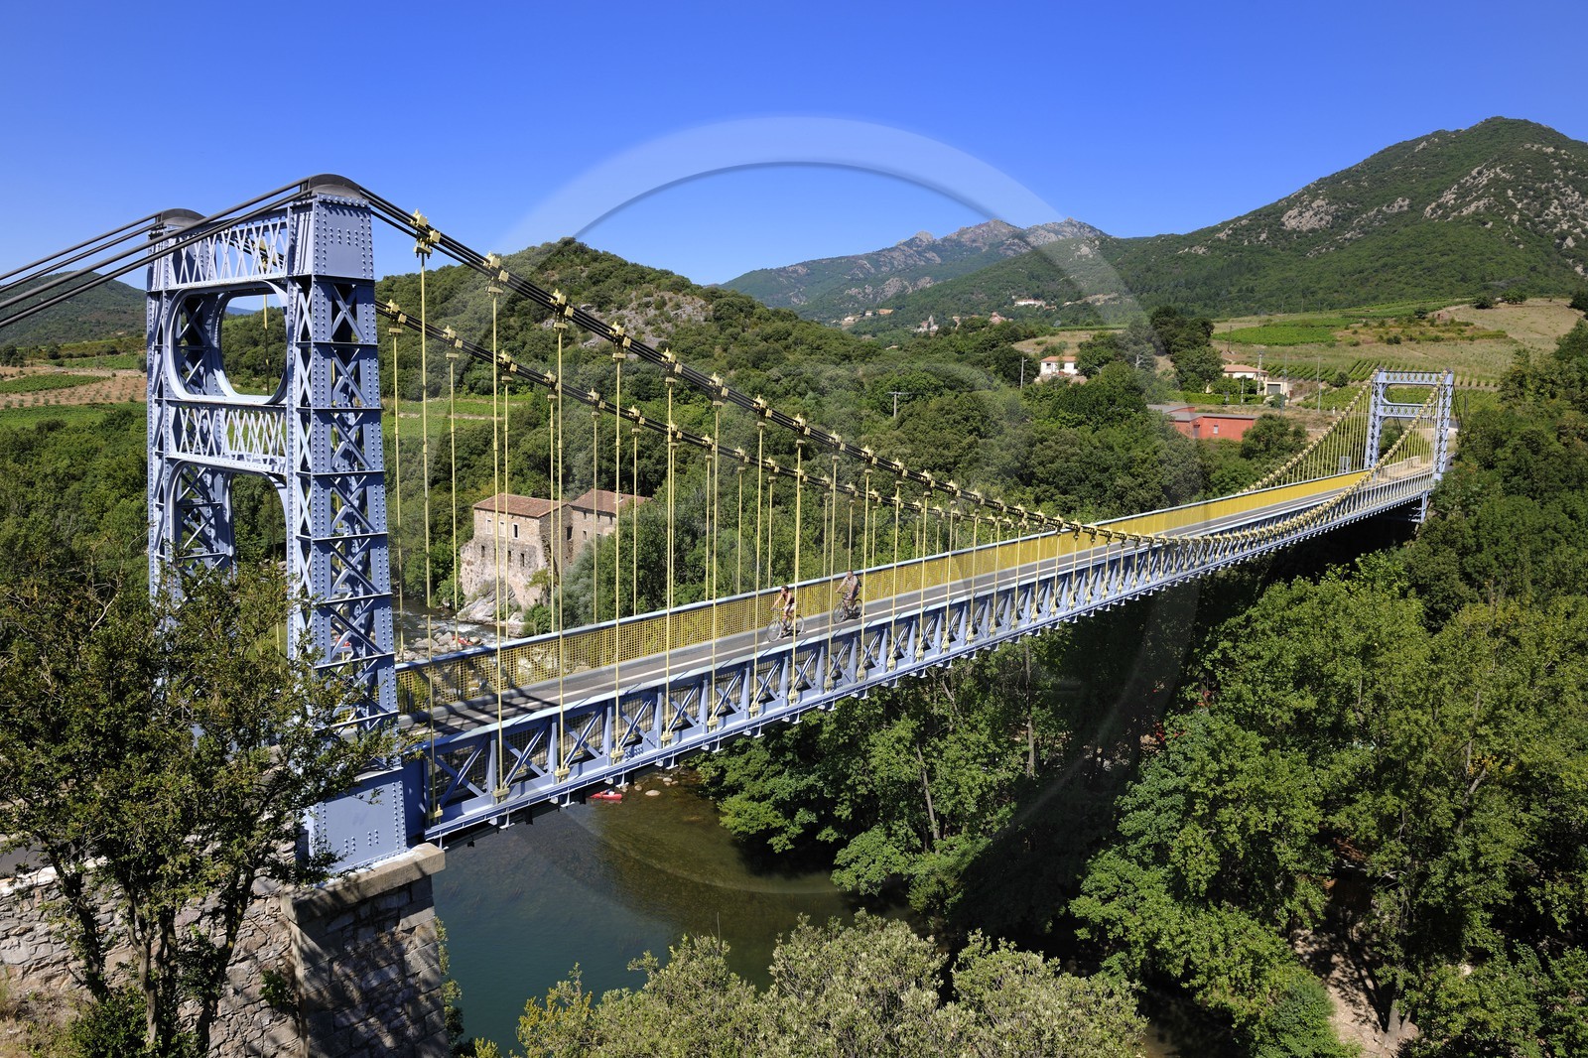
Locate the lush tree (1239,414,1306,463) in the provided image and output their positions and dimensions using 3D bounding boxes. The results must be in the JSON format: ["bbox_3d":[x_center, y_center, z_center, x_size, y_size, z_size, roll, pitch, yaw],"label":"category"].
[{"bbox_3d":[64.258,-12.236,142.000,8.800,6.600,8.000,5,8,24],"label":"lush tree"}]

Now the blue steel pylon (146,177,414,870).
[{"bbox_3d":[-9.588,-0.242,18.975,6.628,11.146,1.651,8,10,39],"label":"blue steel pylon"}]

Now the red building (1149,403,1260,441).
[{"bbox_3d":[61.218,-15.828,158.000,14.500,5.200,9.000,3,8,12],"label":"red building"}]

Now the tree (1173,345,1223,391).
[{"bbox_3d":[77.464,-30.801,203.000,10.000,9.300,9.500,4,8,20],"label":"tree"}]

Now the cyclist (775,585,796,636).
[{"bbox_3d":[-0.265,2.507,32.300,0.520,1.550,0.850,8,10,39],"label":"cyclist"}]

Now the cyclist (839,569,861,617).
[{"bbox_3d":[1.873,2.174,35.339,0.520,1.580,0.800,8,10,39],"label":"cyclist"}]

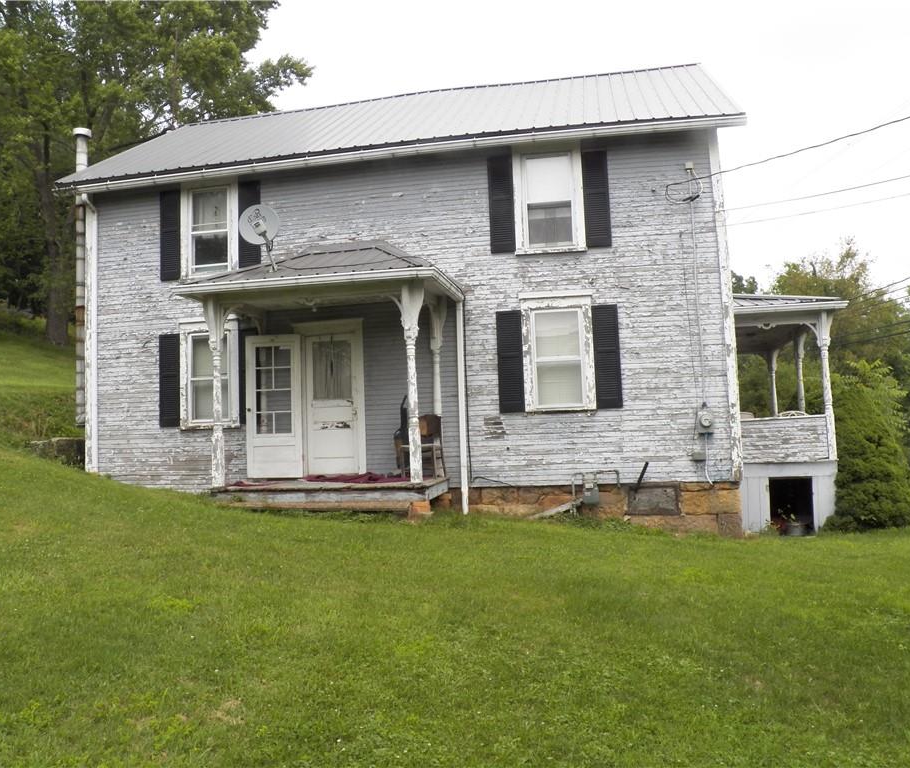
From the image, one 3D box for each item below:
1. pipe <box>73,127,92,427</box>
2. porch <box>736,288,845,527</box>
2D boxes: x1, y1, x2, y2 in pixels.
[{"bbox_3d":[-6.089,-1.761,13.500,0.280,4.910,0.280,-3,-5,10],"label":"pipe"},{"bbox_3d":[4.766,0.366,12.685,1.450,3.420,3.950,-3,-5,10],"label":"porch"}]

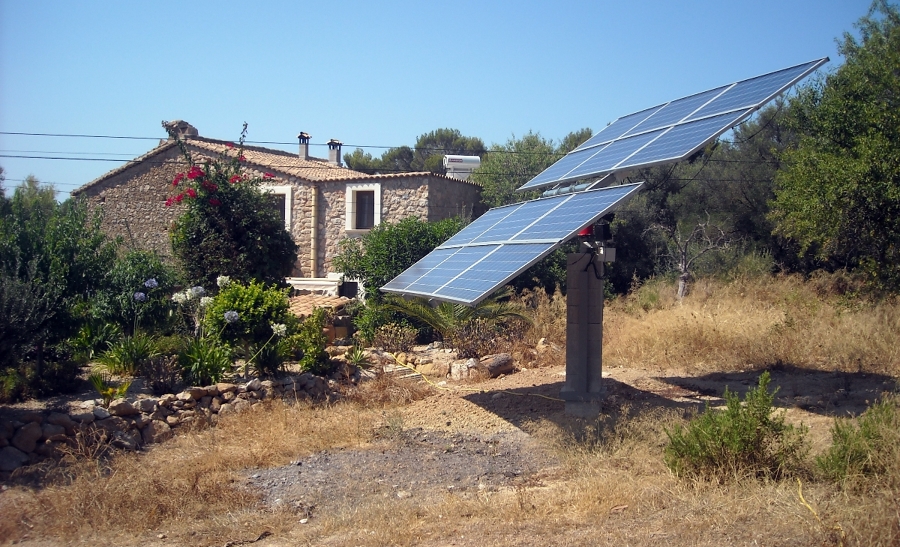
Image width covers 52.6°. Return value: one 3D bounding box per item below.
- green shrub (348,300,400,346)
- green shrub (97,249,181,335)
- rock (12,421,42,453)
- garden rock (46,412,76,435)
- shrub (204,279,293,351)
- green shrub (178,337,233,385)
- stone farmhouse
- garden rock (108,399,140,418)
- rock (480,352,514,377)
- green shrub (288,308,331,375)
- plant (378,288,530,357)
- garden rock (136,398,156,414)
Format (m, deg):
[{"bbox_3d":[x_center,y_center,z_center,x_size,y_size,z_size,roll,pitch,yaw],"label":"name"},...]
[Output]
[{"bbox_3d":[-1.427,0.945,17.200,0.980,0.870,0.850,0,1,-5],"label":"green shrub"},{"bbox_3d":[-4.794,0.311,14.006,1.200,1.430,1.150,0,1,0],"label":"green shrub"},{"bbox_3d":[-3.535,1.330,7.627,0.230,0.240,0.200,0,1,-27],"label":"rock"},{"bbox_3d":[-3.379,1.275,7.926,0.250,0.180,0.200,0,1,-27],"label":"garden rock"},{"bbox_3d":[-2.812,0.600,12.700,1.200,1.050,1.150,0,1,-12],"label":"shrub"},{"bbox_3d":[-3.224,1.160,12.000,0.710,0.660,0.680,0,1,-15],"label":"green shrub"},{"bbox_3d":[-5.039,-2.231,32.755,13.000,5.600,9.200,1,1,21],"label":"stone farmhouse"},{"bbox_3d":[-3.426,1.406,9.550,0.270,0.190,0.320,1,1,23],"label":"garden rock"},{"bbox_3d":[0.688,1.317,13.326,0.460,0.300,0.360,0,1,-11],"label":"rock"},{"bbox_3d":[-2.053,0.994,13.300,0.620,0.960,0.600,0,1,-9],"label":"green shrub"},{"bbox_3d":[0.119,0.807,16.700,2.700,1.270,2.300,0,1,0],"label":"plant"},{"bbox_3d":[-3.302,1.447,9.900,0.210,0.170,0.220,1,1,23],"label":"garden rock"}]

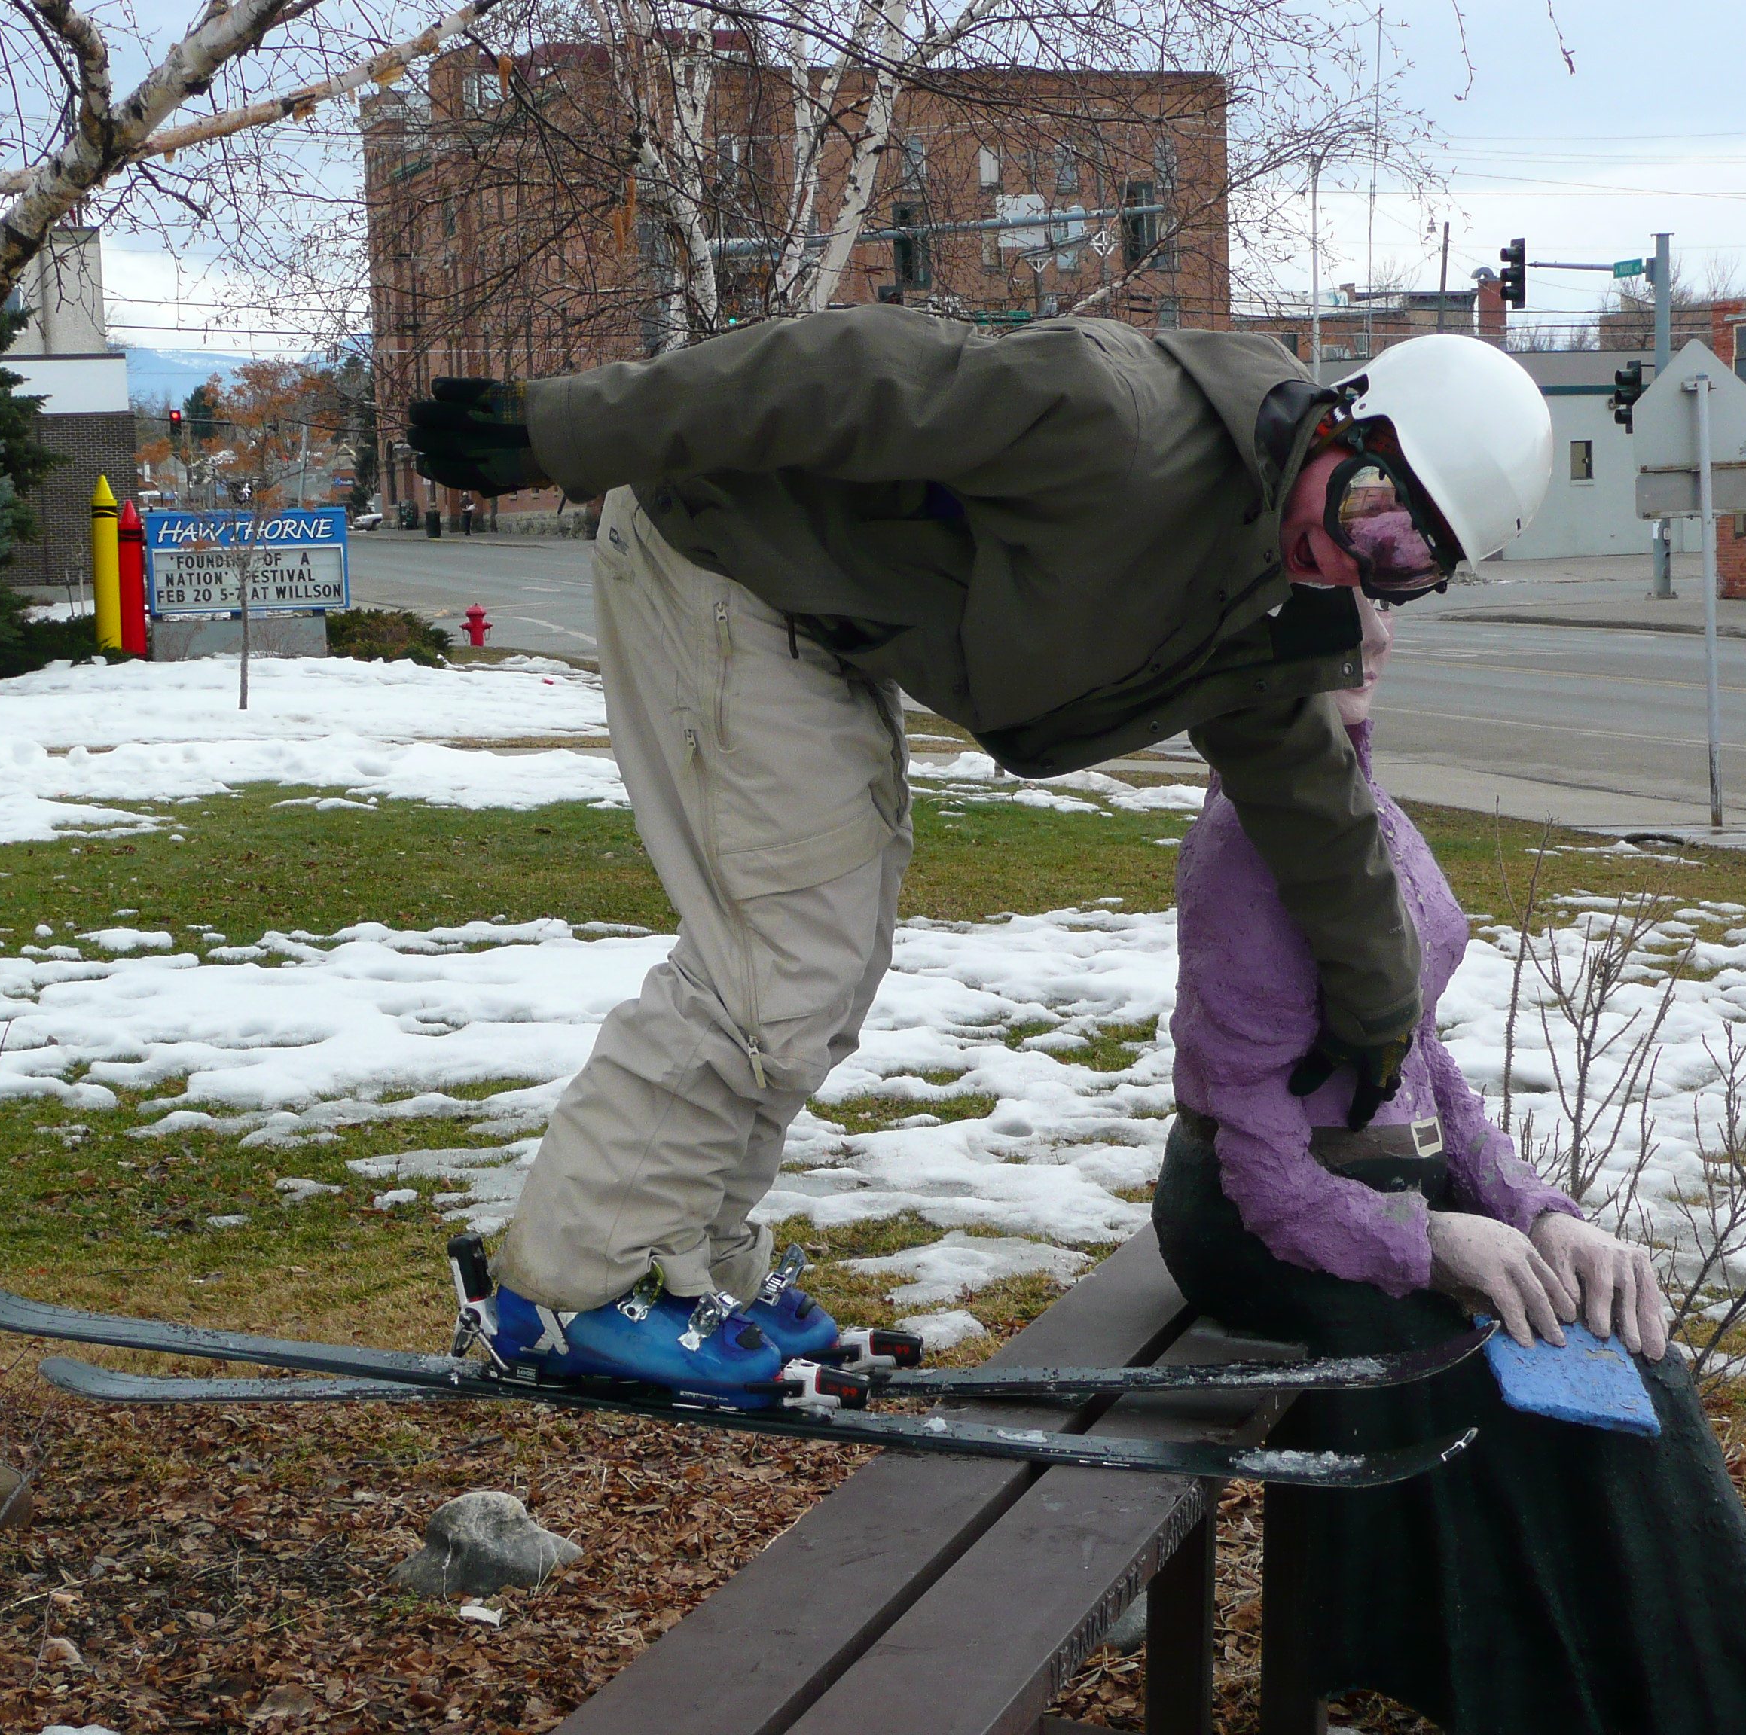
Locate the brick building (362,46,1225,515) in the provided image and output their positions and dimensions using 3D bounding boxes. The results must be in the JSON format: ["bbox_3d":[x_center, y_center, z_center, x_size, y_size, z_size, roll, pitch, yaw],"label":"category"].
[{"bbox_3d":[-5.045,-22.738,154.470,22.800,17.800,45.000,-3,5,-19],"label":"brick building"}]

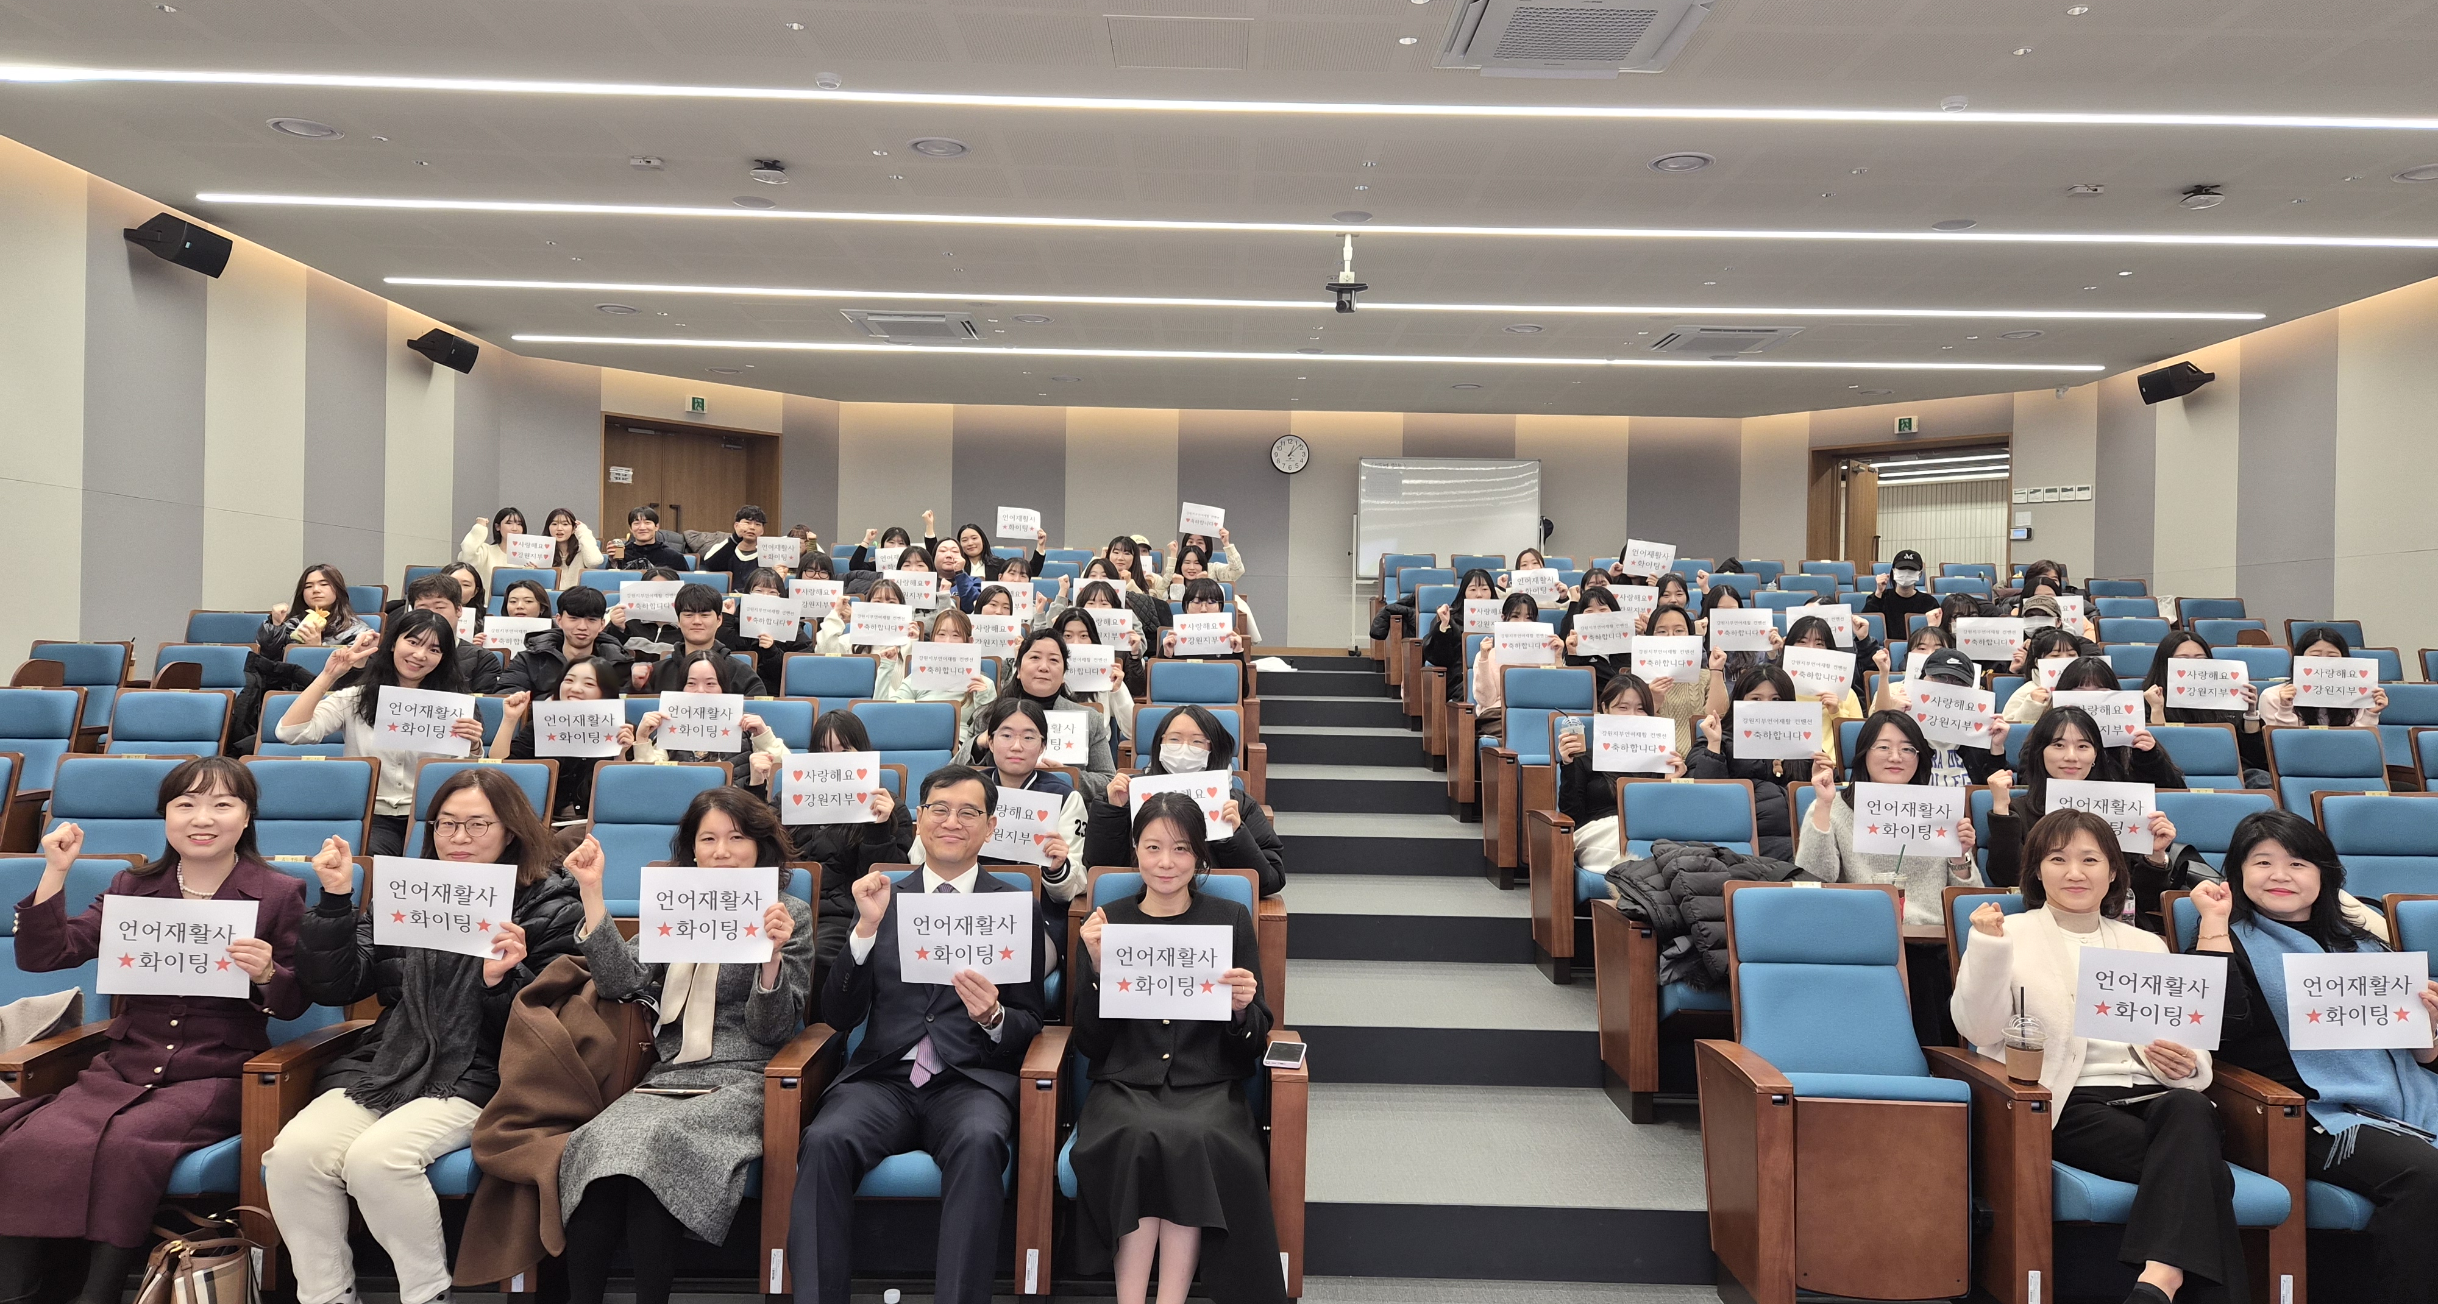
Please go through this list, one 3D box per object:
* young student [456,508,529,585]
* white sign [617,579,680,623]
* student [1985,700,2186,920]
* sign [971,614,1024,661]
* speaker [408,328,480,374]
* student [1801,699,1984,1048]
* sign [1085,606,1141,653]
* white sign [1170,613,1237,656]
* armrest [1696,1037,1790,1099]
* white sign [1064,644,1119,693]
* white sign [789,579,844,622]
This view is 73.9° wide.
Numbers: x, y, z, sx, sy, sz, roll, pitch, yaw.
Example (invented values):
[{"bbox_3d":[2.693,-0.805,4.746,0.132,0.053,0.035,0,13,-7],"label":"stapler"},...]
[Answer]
[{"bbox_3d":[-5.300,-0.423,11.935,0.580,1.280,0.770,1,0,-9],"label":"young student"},{"bbox_3d":[-2.776,-0.245,7.950,0.297,0.210,0.020,-2,0,-16],"label":"white sign"},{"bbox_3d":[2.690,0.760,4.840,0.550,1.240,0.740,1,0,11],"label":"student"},{"bbox_3d":[-1.149,-0.077,8.250,0.297,0.210,0.020,1,0,-5],"label":"sign"},{"bbox_3d":[-5.961,-2.333,12.480,0.330,0.240,0.420,18,0,2],"label":"speaker"},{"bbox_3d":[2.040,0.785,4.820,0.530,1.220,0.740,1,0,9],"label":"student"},{"bbox_3d":[-0.574,-0.113,8.350,0.297,0.210,0.020,2,0,-3],"label":"sign"},{"bbox_3d":[-0.078,-0.087,8.350,0.297,0.210,0.020,-1,0,0],"label":"white sign"},{"bbox_3d":[1.249,0.989,3.855,0.082,0.040,0.450,1,0,1],"label":"armrest"},{"bbox_3d":[-0.605,0.074,7.200,0.297,0.210,0.020,2,0,-3],"label":"white sign"},{"bbox_3d":[-2.272,-0.296,9.150,0.297,0.210,0.020,2,0,-9],"label":"white sign"}]

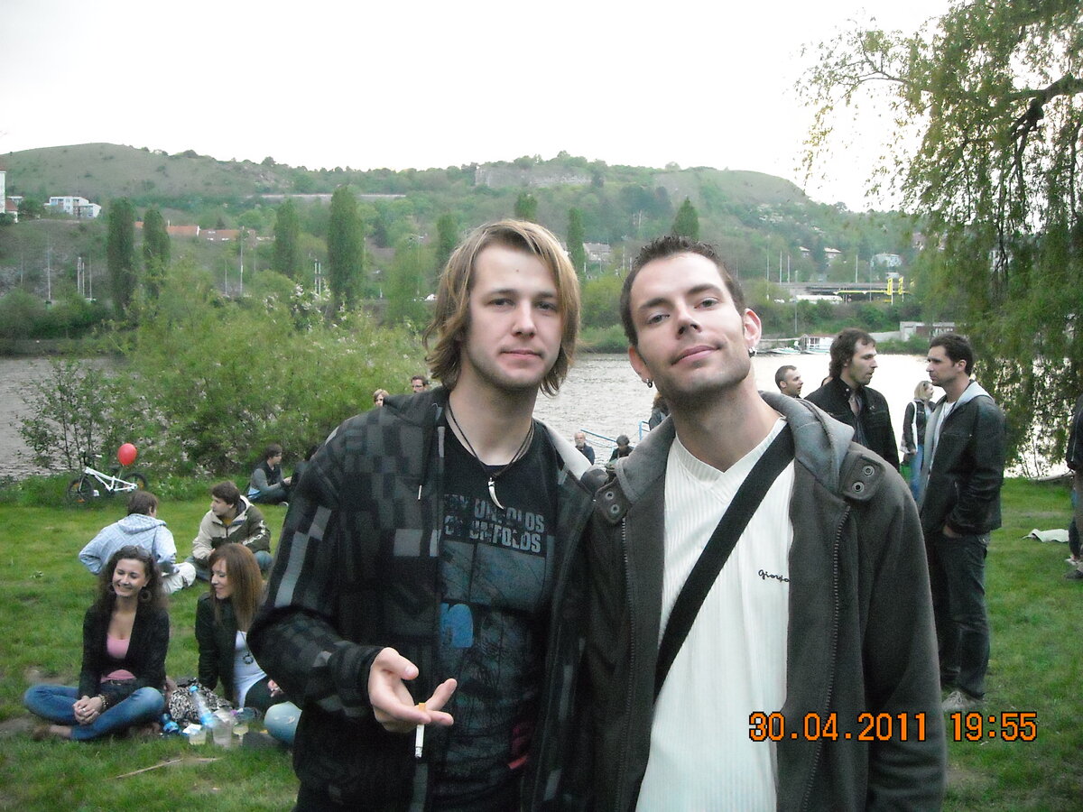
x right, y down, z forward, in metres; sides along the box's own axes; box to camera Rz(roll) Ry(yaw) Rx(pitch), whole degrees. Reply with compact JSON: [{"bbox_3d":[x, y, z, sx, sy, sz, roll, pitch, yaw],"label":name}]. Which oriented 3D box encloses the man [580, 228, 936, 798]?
[{"bbox_3d":[0.290,0.680,1.570,0.580,1.820,0.380,1,4,16],"label":"man"}]

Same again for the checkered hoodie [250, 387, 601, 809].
[{"bbox_3d":[-0.135,0.280,1.540,0.580,0.660,0.420,-1,4,-19],"label":"checkered hoodie"}]

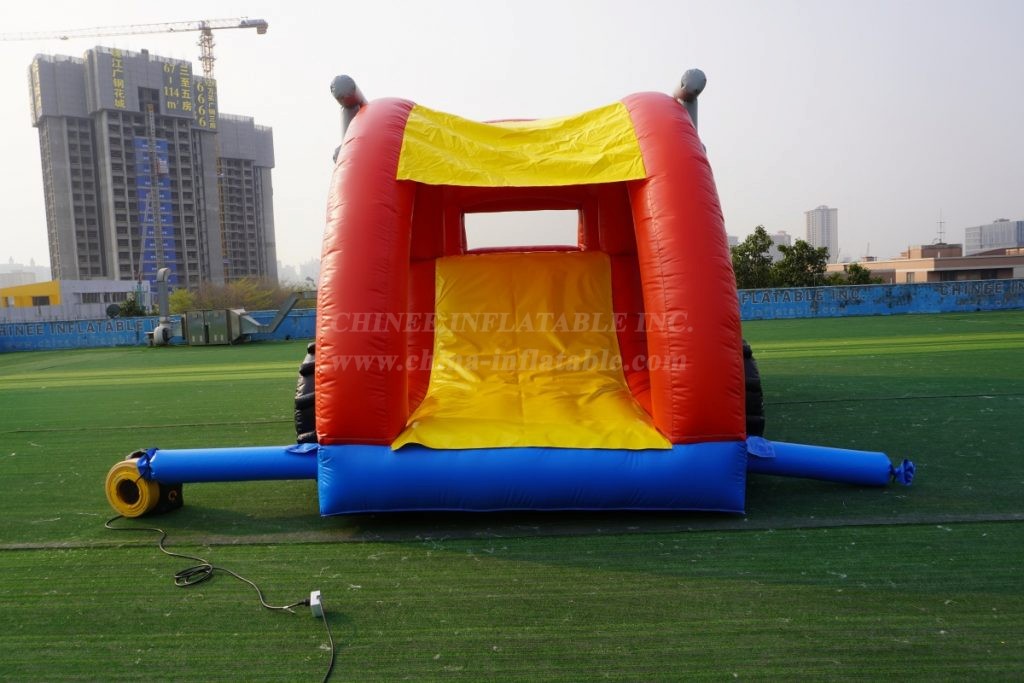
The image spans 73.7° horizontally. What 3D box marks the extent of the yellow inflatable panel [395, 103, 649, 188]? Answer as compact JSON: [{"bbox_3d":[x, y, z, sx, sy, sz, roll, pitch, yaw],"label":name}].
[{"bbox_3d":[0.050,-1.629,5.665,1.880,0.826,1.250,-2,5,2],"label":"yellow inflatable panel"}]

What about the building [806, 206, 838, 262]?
[{"bbox_3d":[408.012,-129.193,900.000,39.000,98.000,26.000,-1,5,15],"label":"building"}]

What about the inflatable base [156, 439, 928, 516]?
[{"bbox_3d":[0.061,0.900,5.298,5.672,0.500,1.200,-2,5,2],"label":"inflatable base"}]

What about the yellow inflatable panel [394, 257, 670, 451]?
[{"bbox_3d":[0.087,-0.083,6.005,1.920,1.580,2.450,-2,3,3],"label":"yellow inflatable panel"}]

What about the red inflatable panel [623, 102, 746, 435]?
[{"bbox_3d":[1.200,-0.542,5.079,0.800,2.490,0.650,-2,3,3],"label":"red inflatable panel"}]

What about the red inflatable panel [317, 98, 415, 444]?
[{"bbox_3d":[-1.077,-0.470,5.177,0.760,2.490,0.650,-2,3,3],"label":"red inflatable panel"}]

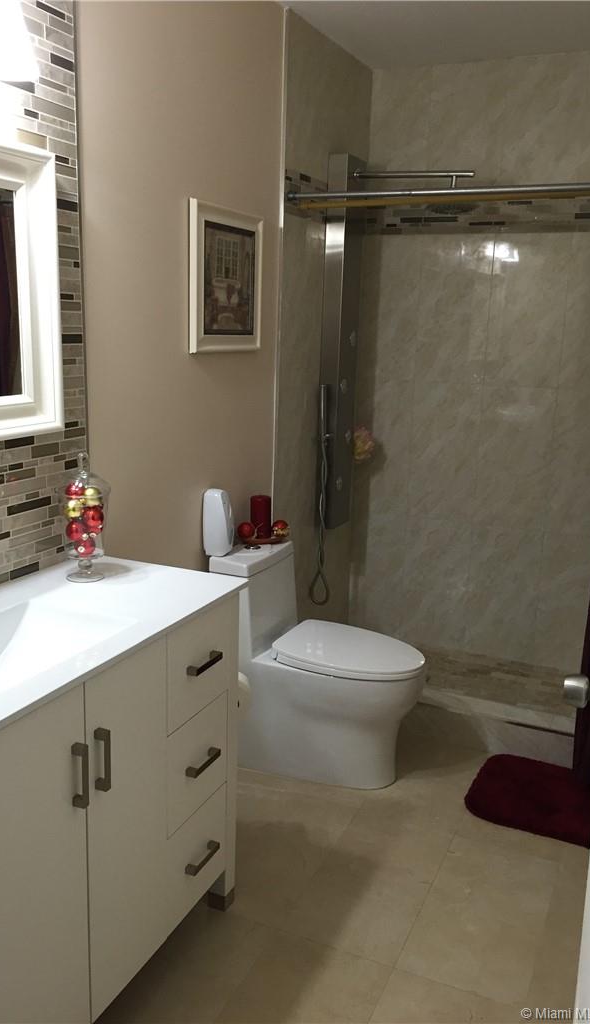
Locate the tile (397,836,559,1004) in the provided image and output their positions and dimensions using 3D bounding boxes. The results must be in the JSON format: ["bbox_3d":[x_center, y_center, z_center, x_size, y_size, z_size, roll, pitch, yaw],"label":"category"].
[{"bbox_3d":[0.485,1.026,2.203,0.295,0.010,0.591,7,14,23],"label":"tile"}]

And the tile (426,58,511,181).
[{"bbox_3d":[0.703,-1.595,3.510,0.307,0.453,0.015,7,14,23],"label":"tile"}]

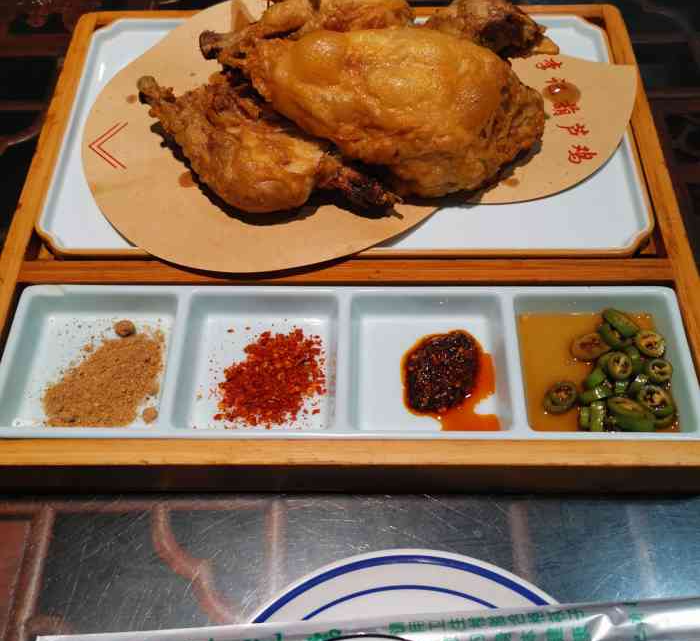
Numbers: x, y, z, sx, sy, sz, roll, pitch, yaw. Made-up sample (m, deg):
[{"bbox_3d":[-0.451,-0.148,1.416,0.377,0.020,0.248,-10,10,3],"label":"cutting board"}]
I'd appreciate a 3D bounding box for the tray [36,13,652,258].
[{"bbox_3d":[-0.003,-0.112,0.436,0.330,0.019,0.194,0,58,1],"label":"tray"}]

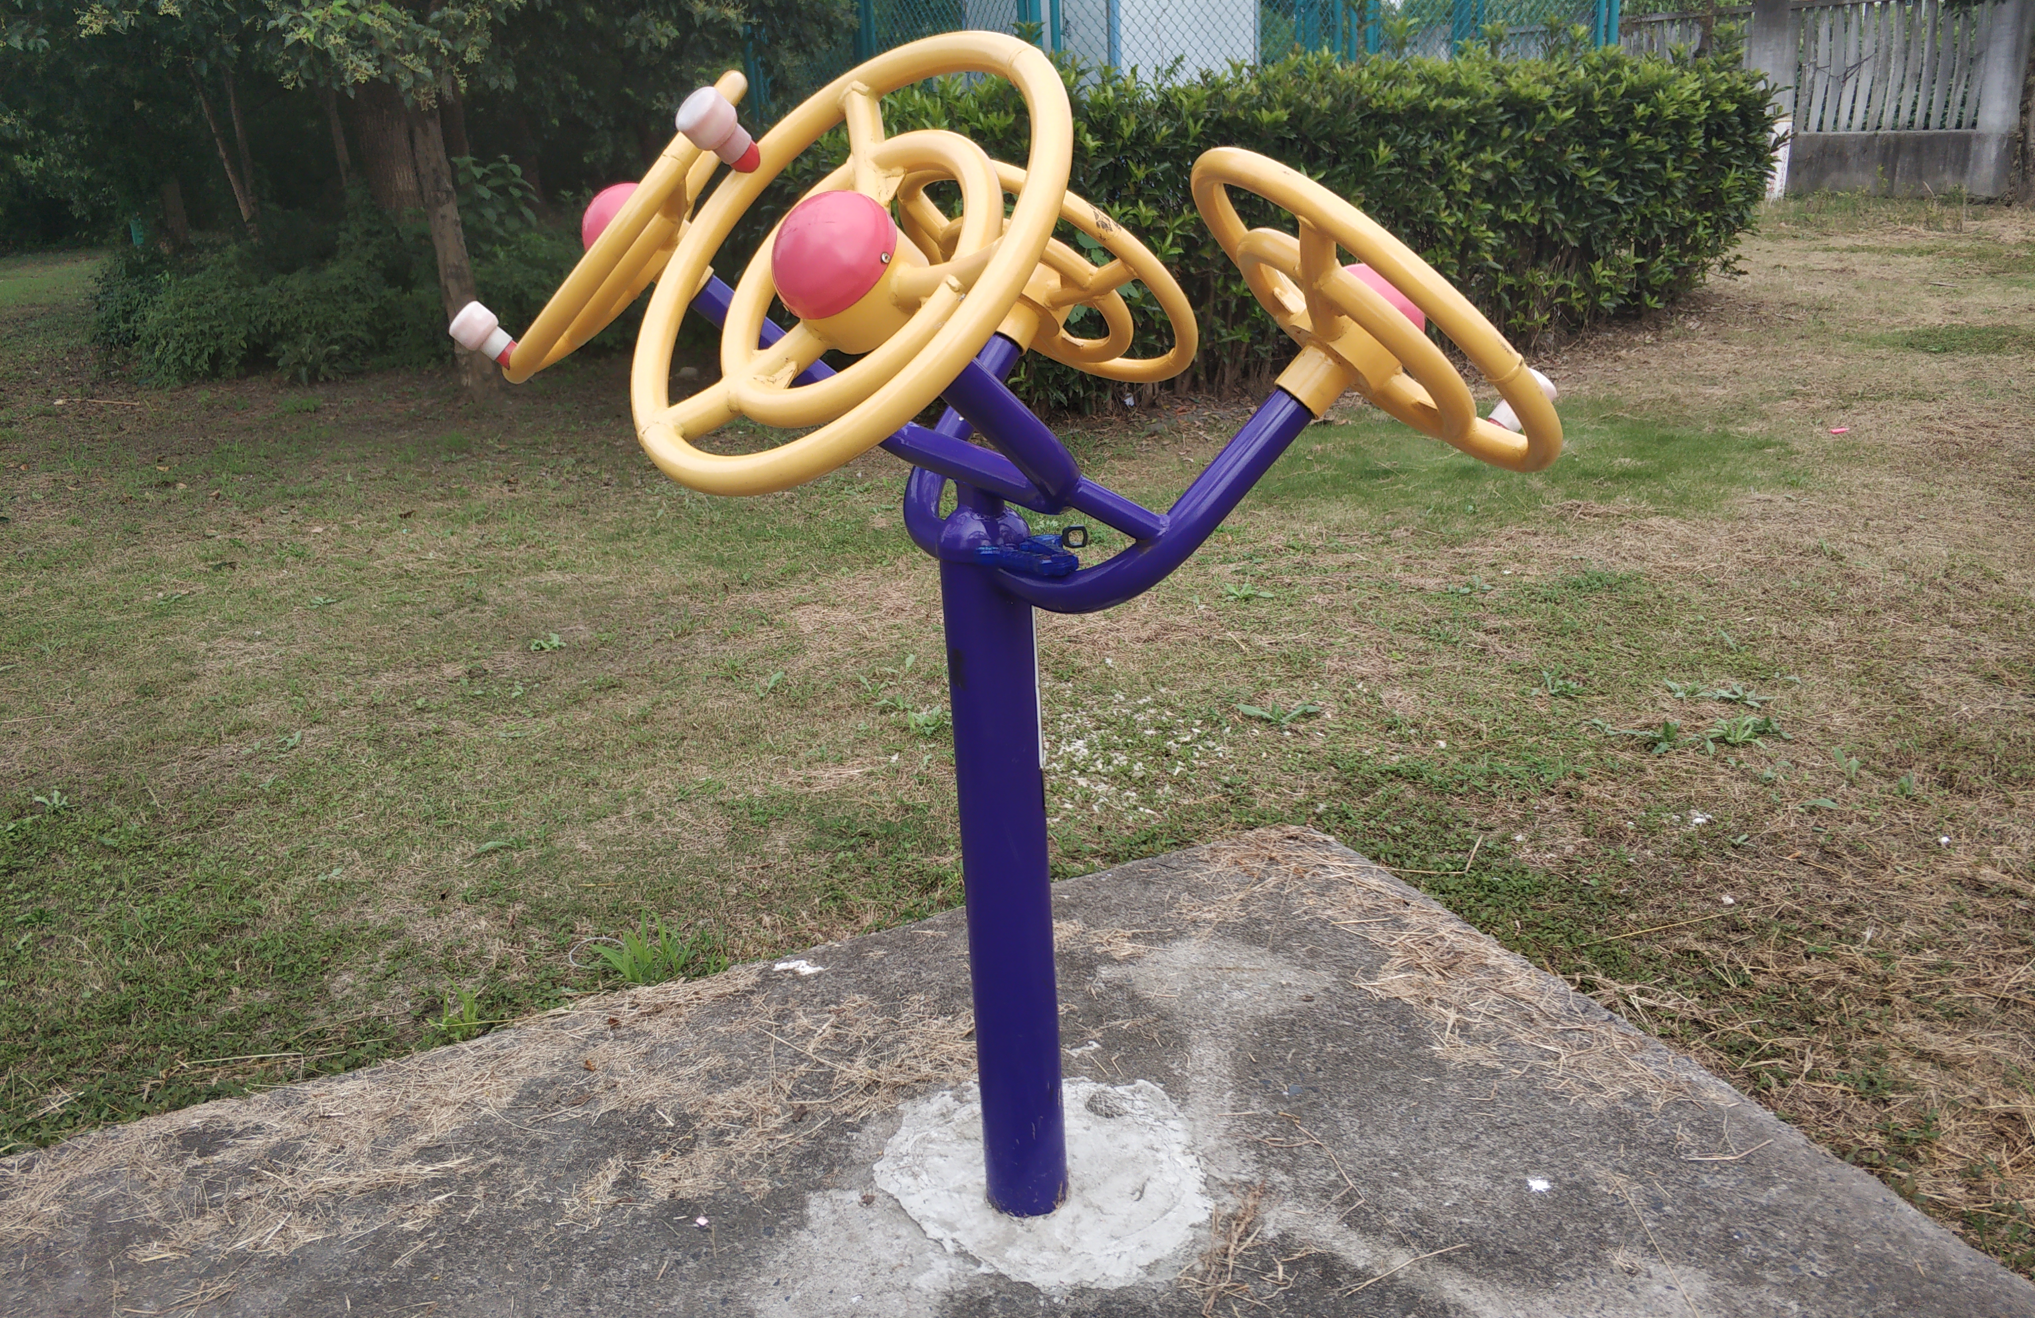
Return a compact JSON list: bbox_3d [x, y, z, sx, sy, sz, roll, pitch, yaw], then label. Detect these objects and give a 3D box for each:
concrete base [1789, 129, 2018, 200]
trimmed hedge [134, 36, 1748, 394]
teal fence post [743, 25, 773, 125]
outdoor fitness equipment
[{"bbox_3d":[8.632,-4.792,15.440,0.220,0.630,2.230,-15,23,-30],"label":"concrete base"},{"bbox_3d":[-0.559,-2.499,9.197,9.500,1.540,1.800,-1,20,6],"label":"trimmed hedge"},{"bbox_3d":[-1.713,-3.516,10.643,0.110,2.600,0.110,-16,23,-31],"label":"teal fence post"},{"bbox_3d":[-0.034,0.044,1.992,1.020,1.520,1.150,-14,22,-27],"label":"outdoor fitness equipment"}]

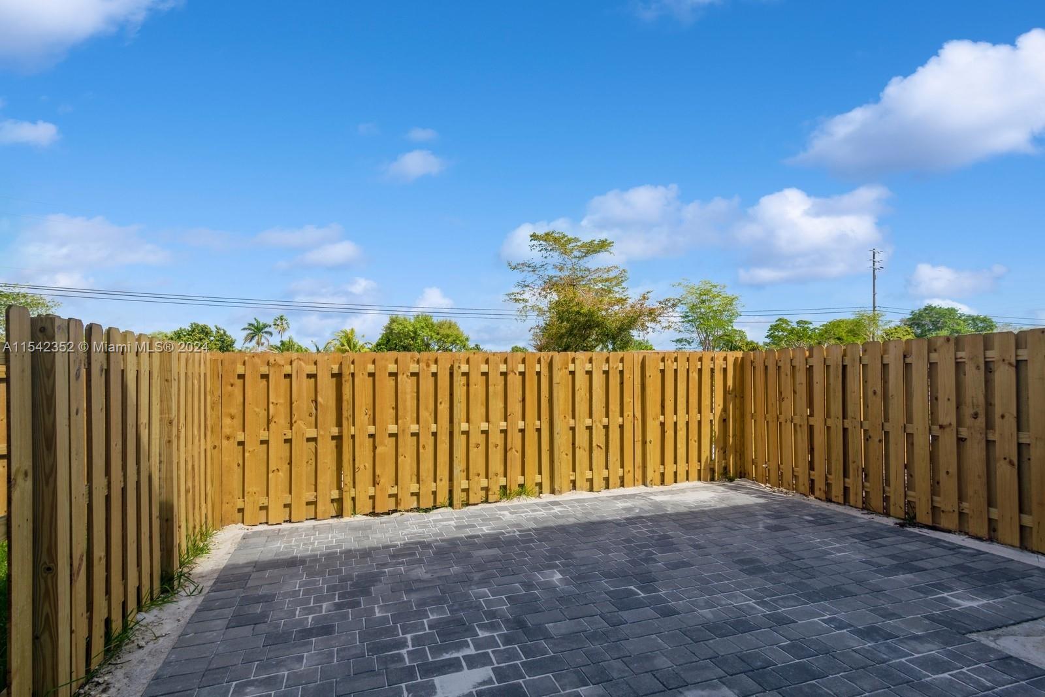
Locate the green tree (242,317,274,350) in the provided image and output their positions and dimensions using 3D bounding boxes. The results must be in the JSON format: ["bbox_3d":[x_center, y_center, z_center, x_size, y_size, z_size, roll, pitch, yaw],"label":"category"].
[{"bbox_3d":[-33.231,0.475,61.804,3.755,8.647,3.755,-1,-3,0],"label":"green tree"}]

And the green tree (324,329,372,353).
[{"bbox_3d":[-14.870,0.941,41.877,3.867,5.429,3.867,-1,-3,0],"label":"green tree"}]

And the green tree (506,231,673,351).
[{"bbox_3d":[2.915,-1.277,20.830,7.042,7.487,7.042,-1,-3,0],"label":"green tree"}]

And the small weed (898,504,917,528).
[{"bbox_3d":[3.905,1.694,5.000,0.160,0.230,0.200,1,-3,-29],"label":"small weed"}]

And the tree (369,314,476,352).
[{"bbox_3d":[-7.080,0.374,35.868,7.522,5.814,7.522,-1,-3,0],"label":"tree"}]

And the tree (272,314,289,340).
[{"bbox_3d":[-36.661,0.078,74.757,2.417,10.706,2.417,-1,-3,0],"label":"tree"}]

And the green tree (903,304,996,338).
[{"bbox_3d":[38.120,-0.456,43.841,6.884,7.024,6.884,-1,-3,0],"label":"green tree"}]

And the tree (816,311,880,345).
[{"bbox_3d":[25.187,0.046,37.868,4.485,5.814,4.485,-1,-3,0],"label":"tree"}]

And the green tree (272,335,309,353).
[{"bbox_3d":[-22.600,1.398,47.881,3.183,5.262,3.183,-1,-3,0],"label":"green tree"}]

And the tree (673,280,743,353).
[{"bbox_3d":[9.784,-0.493,25.859,3.533,6.199,3.533,-1,-3,0],"label":"tree"}]

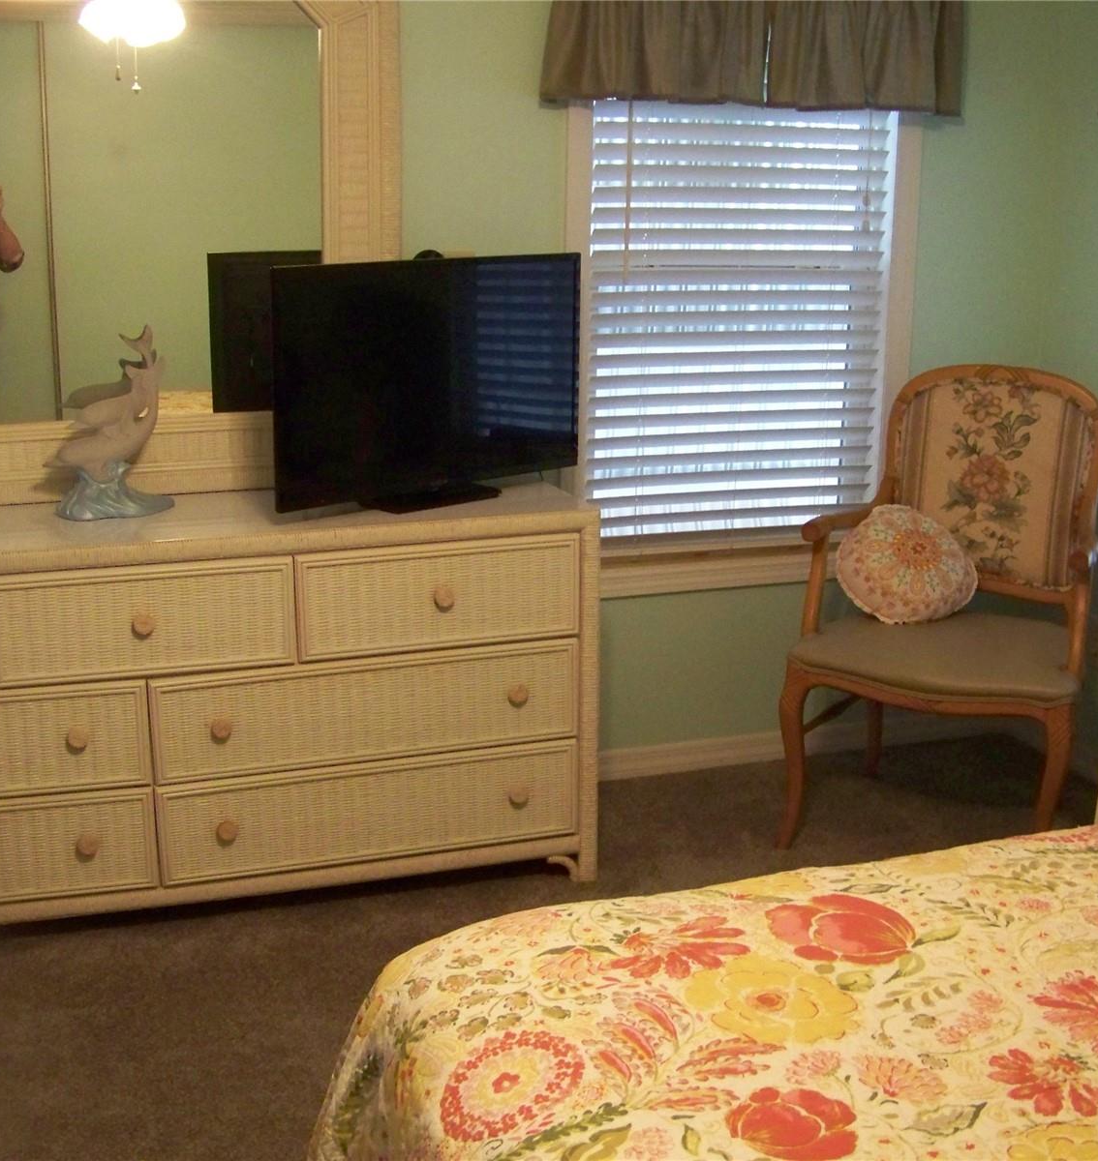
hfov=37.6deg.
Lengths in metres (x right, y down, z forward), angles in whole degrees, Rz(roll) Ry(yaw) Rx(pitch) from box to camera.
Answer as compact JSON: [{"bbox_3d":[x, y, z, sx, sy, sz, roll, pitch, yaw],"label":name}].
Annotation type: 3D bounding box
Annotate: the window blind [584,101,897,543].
[{"bbox_3d":[0.428,-0.657,3.634,0.707,1.150,0.060,-4,15,-15],"label":"window blind"}]

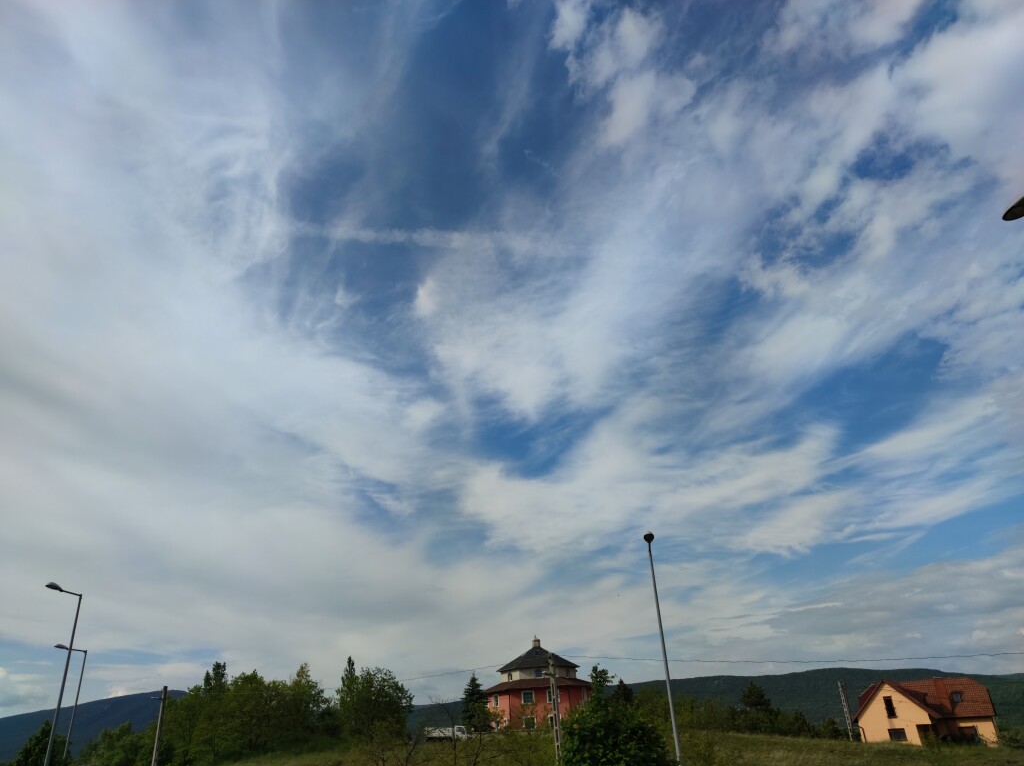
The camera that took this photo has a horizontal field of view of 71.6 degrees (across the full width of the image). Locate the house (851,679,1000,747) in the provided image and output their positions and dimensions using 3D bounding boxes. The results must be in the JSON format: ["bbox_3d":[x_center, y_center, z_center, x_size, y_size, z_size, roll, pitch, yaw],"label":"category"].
[{"bbox_3d":[44.792,35.730,77.337,13.190,6.420,10.610,-17,-29,27],"label":"house"}]

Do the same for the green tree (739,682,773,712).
[{"bbox_3d":[33.749,44.223,97.208,4.380,6.110,4.380,-10,-26,15],"label":"green tree"}]

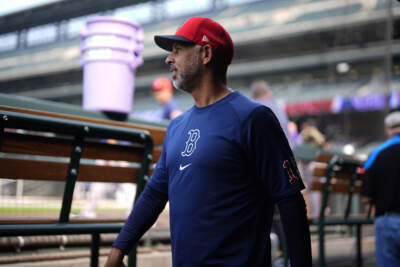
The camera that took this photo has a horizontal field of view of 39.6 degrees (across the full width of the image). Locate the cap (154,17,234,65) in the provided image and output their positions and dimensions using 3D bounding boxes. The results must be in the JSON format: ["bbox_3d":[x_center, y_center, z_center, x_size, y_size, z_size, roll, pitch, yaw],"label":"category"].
[{"bbox_3d":[-0.017,-0.328,1.920,0.275,0.155,0.180,11,-7,-7],"label":"cap"}]

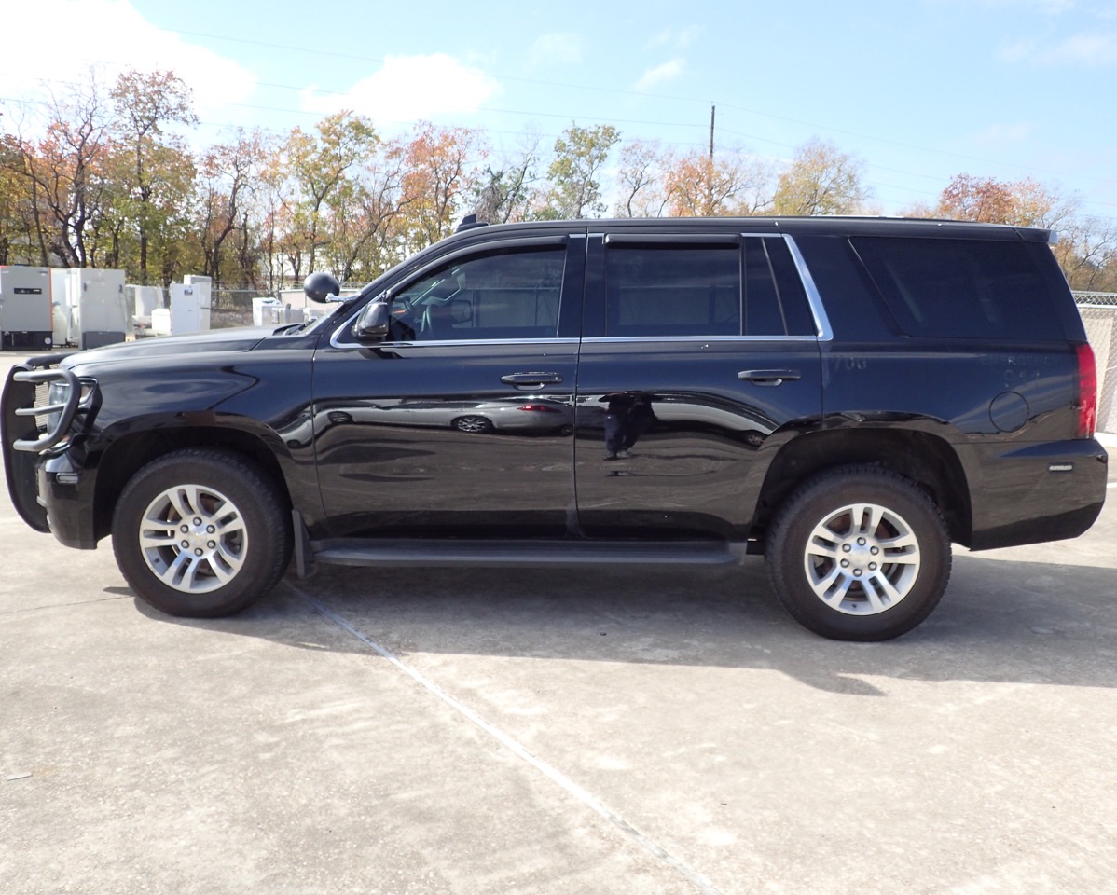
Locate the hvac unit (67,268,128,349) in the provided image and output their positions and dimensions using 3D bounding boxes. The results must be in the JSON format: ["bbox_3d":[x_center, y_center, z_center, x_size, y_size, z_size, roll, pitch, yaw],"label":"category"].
[{"bbox_3d":[-11.554,-3.442,25.908,1.040,1.970,0.880,-4,9,-37],"label":"hvac unit"}]

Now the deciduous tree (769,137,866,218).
[{"bbox_3d":[12.496,-9.880,50.654,4.900,10.300,4.900,2,7,3],"label":"deciduous tree"}]

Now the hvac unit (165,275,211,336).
[{"bbox_3d":[-9.292,-3.386,26.133,0.980,1.920,0.820,1,8,-3],"label":"hvac unit"}]

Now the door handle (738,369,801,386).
[{"bbox_3d":[0.895,-0.294,4.385,0.265,0.065,0.055,2,8,3],"label":"door handle"}]

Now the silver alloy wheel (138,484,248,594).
[{"bbox_3d":[-1.621,0.398,4.699,0.495,0.495,0.200,2,8,3],"label":"silver alloy wheel"}]

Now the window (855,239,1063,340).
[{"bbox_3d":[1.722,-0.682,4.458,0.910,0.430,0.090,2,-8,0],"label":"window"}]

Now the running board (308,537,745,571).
[{"bbox_3d":[-0.139,0.475,4.584,1.900,0.090,0.200,0,7,3],"label":"running board"}]

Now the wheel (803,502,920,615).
[{"bbox_3d":[1.318,0.473,4.572,0.490,0.490,0.210,2,7,3],"label":"wheel"}]

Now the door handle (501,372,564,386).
[{"bbox_3d":[-0.110,-0.294,4.434,0.268,0.063,0.055,2,8,3],"label":"door handle"}]

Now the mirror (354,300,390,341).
[{"bbox_3d":[-0.793,-0.536,4.408,0.145,0.175,0.240,2,8,3],"label":"mirror"}]

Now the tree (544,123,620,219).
[{"bbox_3d":[0.959,-9.460,46.629,3.800,9.900,3.800,2,7,3],"label":"tree"}]

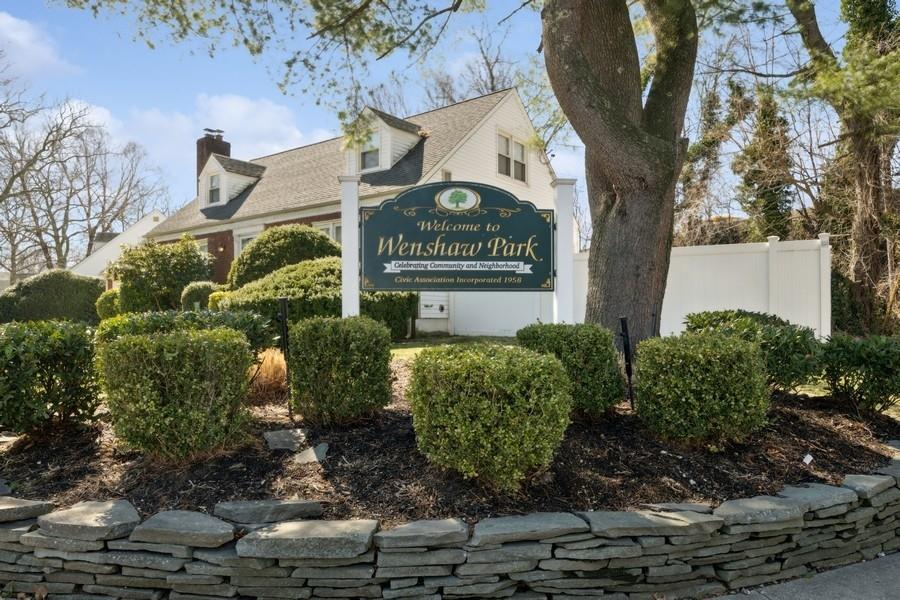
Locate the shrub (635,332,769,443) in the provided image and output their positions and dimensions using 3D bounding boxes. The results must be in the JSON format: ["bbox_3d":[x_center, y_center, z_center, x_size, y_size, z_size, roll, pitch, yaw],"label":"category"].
[{"bbox_3d":[1.610,0.545,3.900,0.760,0.640,0.700,0,0,0],"label":"shrub"}]

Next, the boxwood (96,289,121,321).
[{"bbox_3d":[-8.400,0.250,14.800,0.900,1.050,0.900,0,0,0],"label":"boxwood"}]

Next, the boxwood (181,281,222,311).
[{"bbox_3d":[-5.850,0.198,14.197,0.950,1.150,0.950,-1,-1,40],"label":"boxwood"}]

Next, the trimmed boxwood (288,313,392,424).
[{"bbox_3d":[-0.810,0.480,4.400,0.720,0.700,0.680,0,0,0],"label":"trimmed boxwood"}]

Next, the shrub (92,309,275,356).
[{"bbox_3d":[-2.508,0.539,5.692,1.500,0.800,1.000,0,-1,-15],"label":"shrub"}]

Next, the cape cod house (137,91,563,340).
[{"bbox_3d":[-3.487,-2.652,20.842,13.620,7.047,8.043,-1,-1,40],"label":"cape cod house"}]

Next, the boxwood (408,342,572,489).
[{"bbox_3d":[0.200,0.570,3.050,0.770,0.650,0.720,0,0,0],"label":"boxwood"}]

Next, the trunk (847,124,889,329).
[{"bbox_3d":[8.700,-1.450,12.500,0.800,4.400,0.800,0,0,0],"label":"trunk"}]

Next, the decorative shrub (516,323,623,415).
[{"bbox_3d":[0.999,0.574,5.292,0.830,0.720,0.800,0,-1,8],"label":"decorative shrub"}]

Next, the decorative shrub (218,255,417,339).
[{"bbox_3d":[-2.641,-0.032,12.400,3.400,1.700,2.500,-1,-1,40],"label":"decorative shrub"}]

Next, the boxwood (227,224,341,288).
[{"bbox_3d":[-3.750,-0.500,13.600,2.600,2.400,2.300,0,0,0],"label":"boxwood"}]

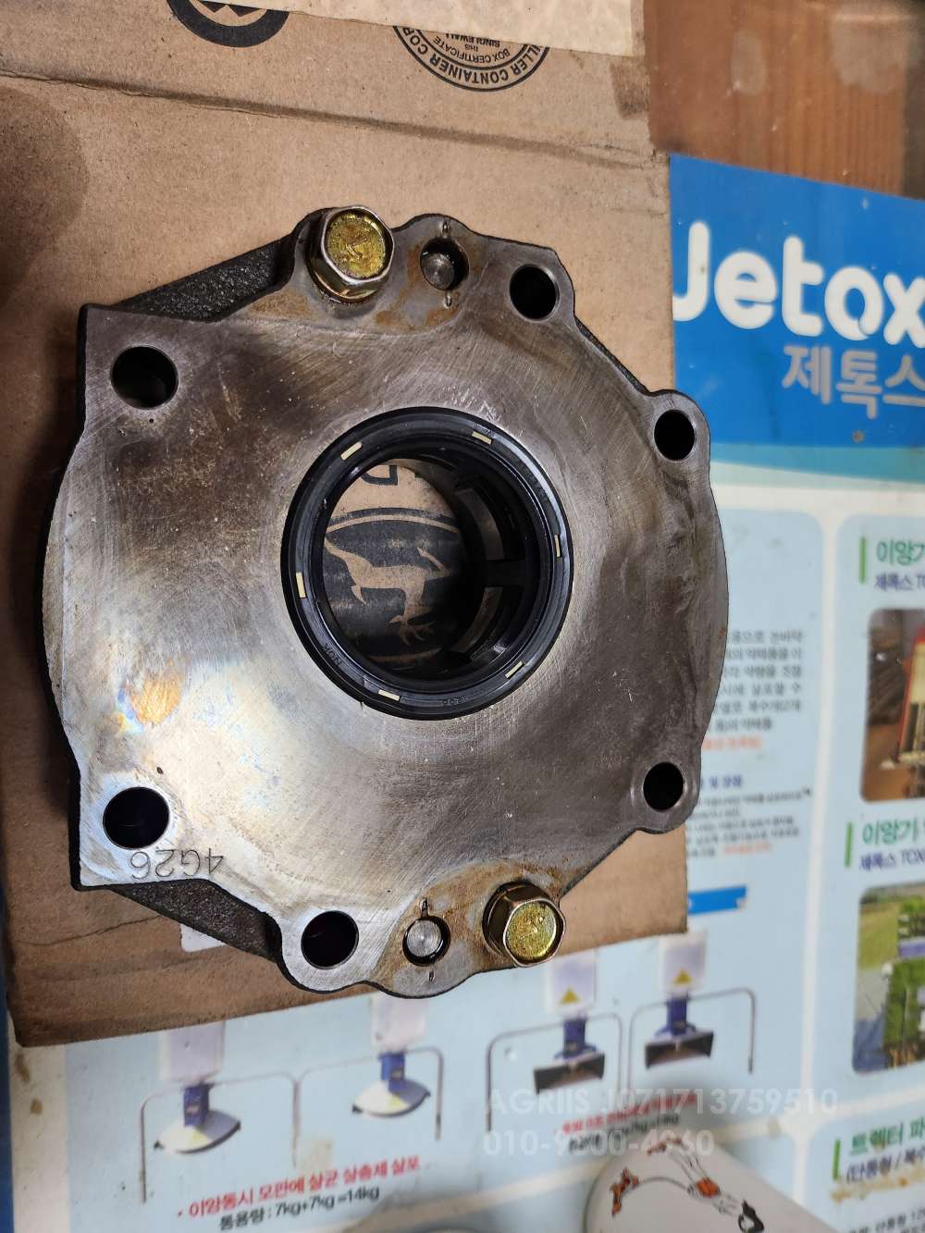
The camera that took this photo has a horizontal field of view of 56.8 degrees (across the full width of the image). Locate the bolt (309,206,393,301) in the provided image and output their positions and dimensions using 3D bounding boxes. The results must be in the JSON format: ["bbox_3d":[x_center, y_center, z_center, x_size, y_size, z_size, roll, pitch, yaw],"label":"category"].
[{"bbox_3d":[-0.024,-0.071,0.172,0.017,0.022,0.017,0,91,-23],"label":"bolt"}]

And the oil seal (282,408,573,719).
[{"bbox_3d":[-0.007,-0.011,0.183,0.066,0.010,0.066,0,91,-23],"label":"oil seal"}]

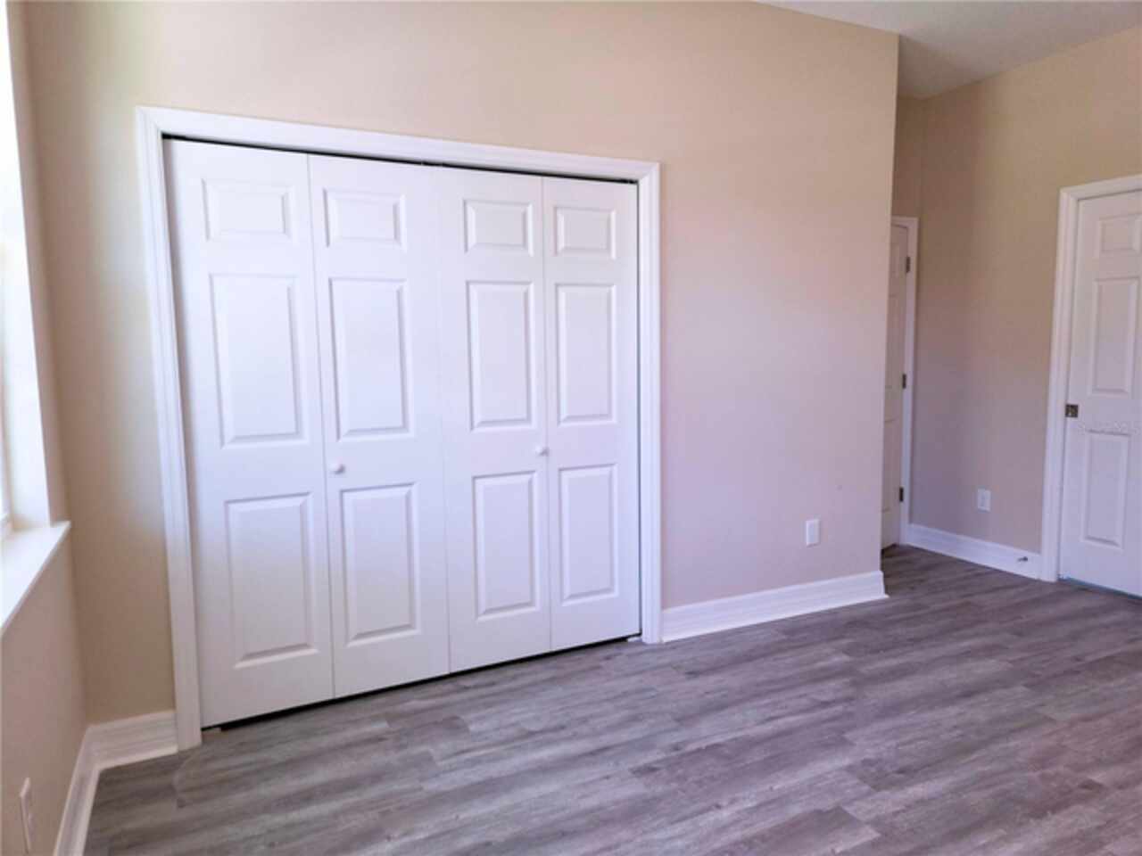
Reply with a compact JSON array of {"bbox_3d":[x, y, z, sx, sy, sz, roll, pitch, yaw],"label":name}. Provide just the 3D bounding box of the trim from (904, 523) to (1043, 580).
[{"bbox_3d":[2.480,0.755,4.721,0.030,0.147,0.895,-4,7,-26],"label":"trim"}]

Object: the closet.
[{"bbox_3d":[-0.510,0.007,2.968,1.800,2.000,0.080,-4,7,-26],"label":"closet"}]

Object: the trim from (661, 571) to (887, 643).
[{"bbox_3d":[1.052,0.875,3.771,1.430,0.147,0.030,-4,7,-26],"label":"trim"}]

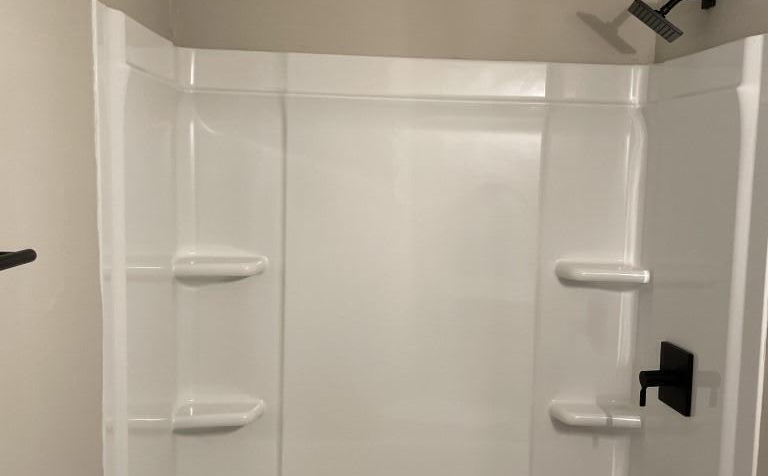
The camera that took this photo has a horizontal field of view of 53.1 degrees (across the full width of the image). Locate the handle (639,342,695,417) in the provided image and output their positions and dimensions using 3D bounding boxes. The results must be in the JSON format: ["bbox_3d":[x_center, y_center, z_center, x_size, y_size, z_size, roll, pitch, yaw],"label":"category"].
[{"bbox_3d":[0.788,0.404,2.187,0.097,0.175,0.178,1,6,-4],"label":"handle"}]

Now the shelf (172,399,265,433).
[{"bbox_3d":[-0.505,0.541,2.362,0.270,0.056,0.100,1,6,-4],"label":"shelf"}]

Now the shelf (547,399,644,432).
[{"bbox_3d":[0.671,0.557,2.442,0.282,0.055,0.100,1,6,-4],"label":"shelf"}]

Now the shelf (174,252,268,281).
[{"bbox_3d":[-0.493,0.082,2.317,0.275,0.054,0.100,1,6,-4],"label":"shelf"}]

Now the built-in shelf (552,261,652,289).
[{"bbox_3d":[0.680,0.106,2.398,0.282,0.055,0.100,1,6,-4],"label":"built-in shelf"}]

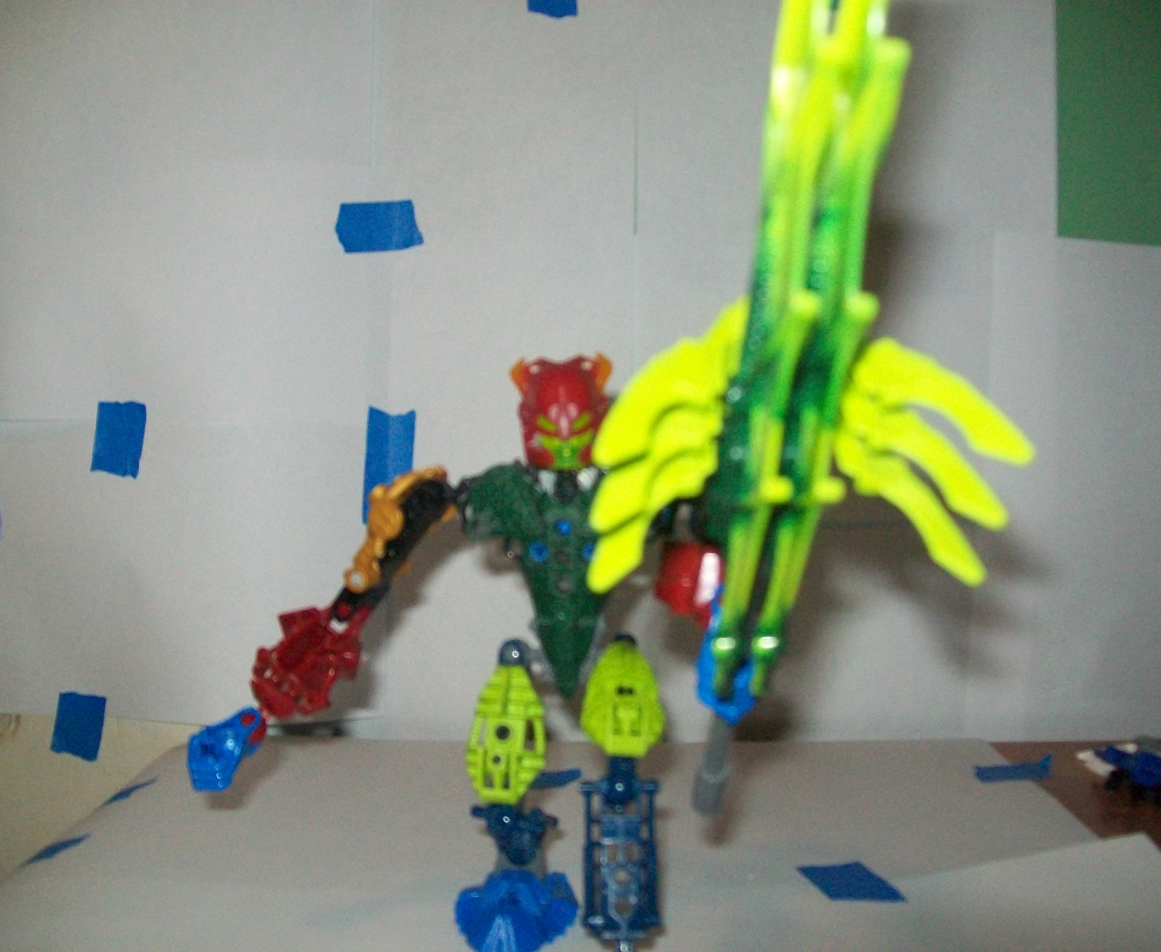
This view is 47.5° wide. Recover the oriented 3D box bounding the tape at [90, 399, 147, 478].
[{"bbox_3d":[-0.233,-0.018,0.667,0.025,0.036,0.002,6,4,0],"label":"tape"}]

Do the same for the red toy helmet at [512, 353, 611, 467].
[{"bbox_3d":[-0.006,-0.021,0.437,0.034,0.038,0.035,3,4,0],"label":"red toy helmet"}]

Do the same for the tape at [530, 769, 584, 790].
[{"bbox_3d":[-0.017,0.141,0.610,0.037,0.002,0.023,-1,4,-17],"label":"tape"}]

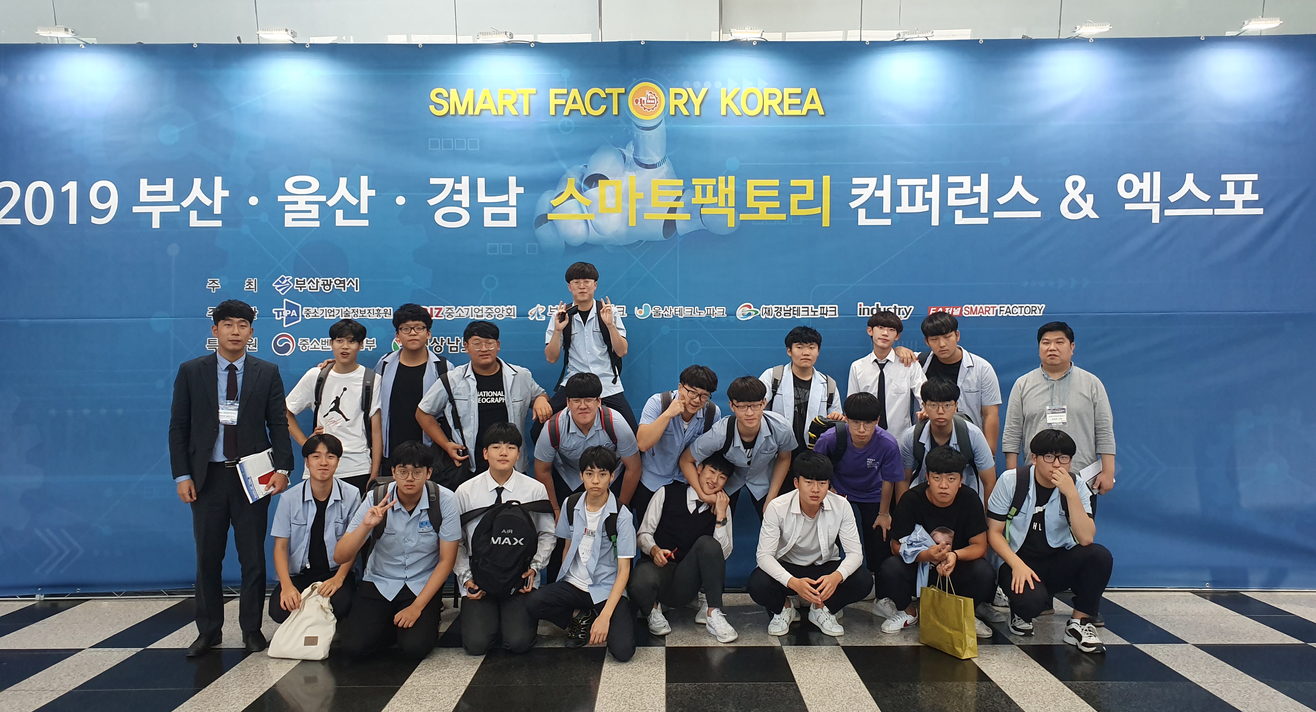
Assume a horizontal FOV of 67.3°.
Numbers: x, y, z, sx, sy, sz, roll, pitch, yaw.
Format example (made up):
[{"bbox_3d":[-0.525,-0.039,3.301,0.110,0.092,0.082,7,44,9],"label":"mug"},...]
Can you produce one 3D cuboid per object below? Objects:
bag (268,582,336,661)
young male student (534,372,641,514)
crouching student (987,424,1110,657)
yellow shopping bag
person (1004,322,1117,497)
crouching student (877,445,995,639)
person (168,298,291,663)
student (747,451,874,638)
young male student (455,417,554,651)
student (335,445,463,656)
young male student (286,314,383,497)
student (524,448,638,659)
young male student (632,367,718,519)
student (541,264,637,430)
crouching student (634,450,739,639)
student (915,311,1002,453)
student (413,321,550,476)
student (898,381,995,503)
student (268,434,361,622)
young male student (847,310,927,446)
[{"bbox_3d":[-1.791,1.314,4.970,0.320,0.380,0.170,0,0,7],"label":"bag"},{"bbox_3d":[-0.403,0.809,5.650,0.620,1.400,0.750,0,0,-3],"label":"young male student"},{"bbox_3d":[2.058,0.932,5.200,0.620,1.090,0.660,0,0,7],"label":"crouching student"},{"bbox_3d":[1.439,1.269,4.913,0.100,0.375,0.330,0,-1,-26],"label":"yellow shopping bag"},{"bbox_3d":[2.260,0.638,5.550,0.600,1.680,0.400,0,0,7],"label":"person"},{"bbox_3d":[1.472,0.968,5.324,0.600,0.983,0.700,0,-1,5],"label":"crouching student"},{"bbox_3d":[-2.209,0.620,5.100,0.620,1.800,0.360,0,0,-11],"label":"person"},{"bbox_3d":[0.841,1.009,5.480,0.680,0.980,0.700,0,0,5],"label":"student"},{"bbox_3d":[-0.786,0.906,5.145,0.510,1.129,0.650,0,-1,-2],"label":"young male student"},{"bbox_3d":[-1.379,0.977,5.230,0.650,1.075,0.720,0,0,-5],"label":"student"},{"bbox_3d":[-1.875,0.653,5.750,0.550,1.735,0.380,0,0,-7],"label":"young male student"},{"bbox_3d":[-0.392,0.961,5.025,0.540,1.014,0.670,0,-1,3],"label":"student"},{"bbox_3d":[0.099,0.761,5.686,0.500,1.420,0.600,0,-1,-9],"label":"young male student"},{"bbox_3d":[-0.414,0.193,5.650,0.600,1.450,0.580,0,0,-3],"label":"student"},{"bbox_3d":[0.140,0.996,5.384,0.560,0.943,0.720,0,-1,-11],"label":"crouching student"},{"bbox_3d":[1.721,0.602,5.758,0.540,1.720,0.400,0,-1,11],"label":"student"},{"bbox_3d":[-0.973,0.651,5.550,0.760,1.700,0.460,0,0,-3],"label":"student"},{"bbox_3d":[1.654,0.813,5.650,0.550,1.360,0.680,0,0,7],"label":"student"},{"bbox_3d":[-1.873,0.974,5.400,0.520,1.090,0.680,0,0,-8],"label":"student"},{"bbox_3d":[1.370,0.615,5.920,0.480,1.765,0.300,0,0,9],"label":"young male student"}]

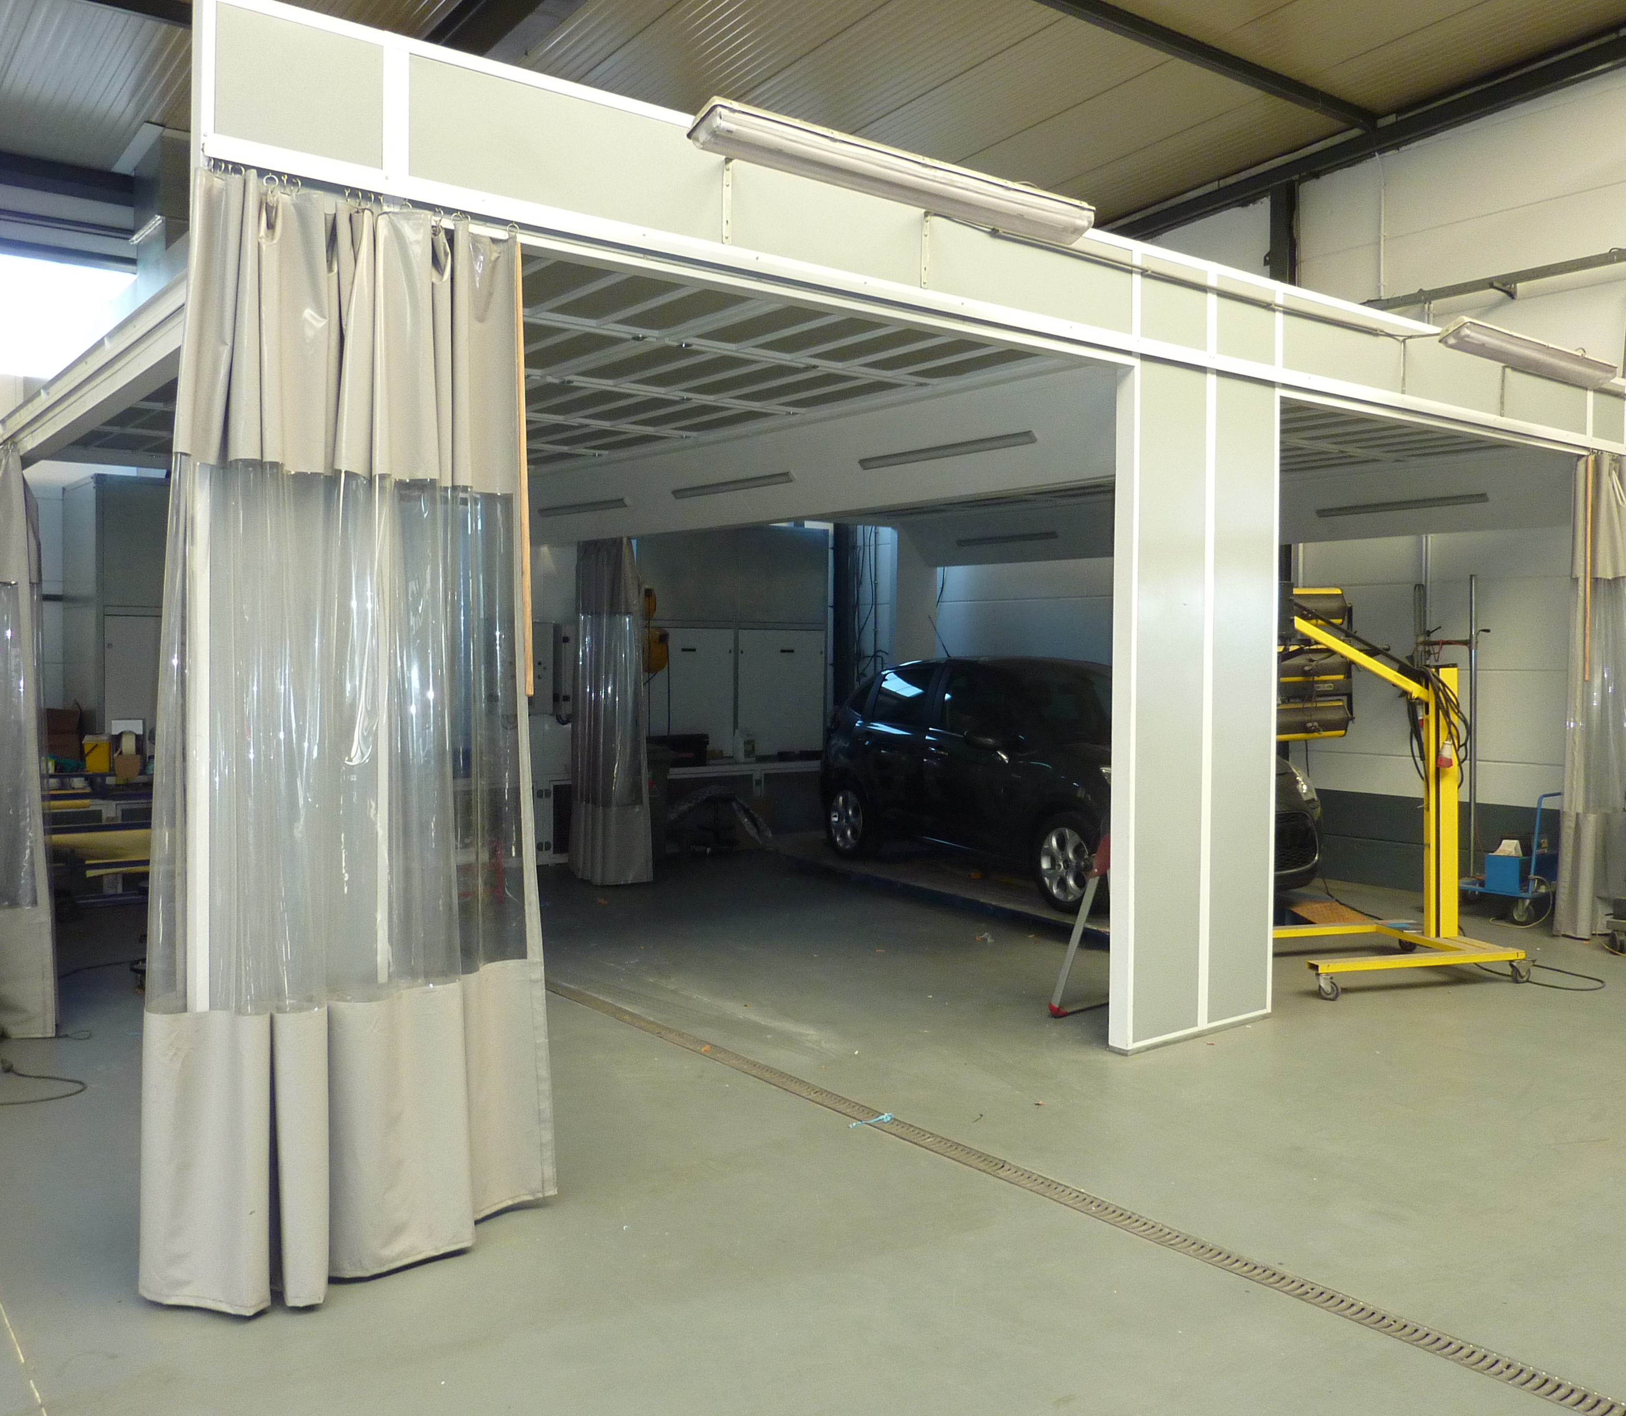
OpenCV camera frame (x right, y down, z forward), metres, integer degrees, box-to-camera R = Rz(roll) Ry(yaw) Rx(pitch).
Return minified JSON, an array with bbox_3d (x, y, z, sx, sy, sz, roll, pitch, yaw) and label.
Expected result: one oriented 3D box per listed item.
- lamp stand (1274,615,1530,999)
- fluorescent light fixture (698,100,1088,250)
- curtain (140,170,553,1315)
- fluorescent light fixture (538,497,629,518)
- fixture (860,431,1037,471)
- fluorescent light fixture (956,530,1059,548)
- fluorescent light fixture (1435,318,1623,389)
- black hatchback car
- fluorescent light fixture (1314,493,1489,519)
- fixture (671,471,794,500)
[{"bbox_3d":[2.954,0.466,7.172,1.300,1.880,0.900,0,2,-19],"label":"lamp stand"},{"bbox_3d":[0.312,-1.658,4.324,1.570,0.110,0.170,-1,-9,-37],"label":"fluorescent light fixture"},{"bbox_3d":[-1.159,0.086,3.636,1.060,2.800,0.290,-2,3,-38],"label":"curtain"},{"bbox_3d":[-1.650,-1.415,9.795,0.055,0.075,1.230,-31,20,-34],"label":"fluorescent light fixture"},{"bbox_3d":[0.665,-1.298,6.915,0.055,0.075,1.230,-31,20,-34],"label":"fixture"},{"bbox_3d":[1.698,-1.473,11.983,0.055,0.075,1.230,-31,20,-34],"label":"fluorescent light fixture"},{"bbox_3d":[3.619,-1.766,6.856,1.580,0.110,0.175,-2,-20,-38],"label":"fluorescent light fixture"},{"bbox_3d":[1.621,0.425,9.500,1.760,1.520,3.950,-1,2,-30],"label":"black hatchback car"},{"bbox_3d":[3.971,-1.370,9.257,1.220,0.080,0.050,3,48,51],"label":"fluorescent light fixture"},{"bbox_3d":[-0.484,-1.318,8.091,1.220,0.080,0.050,3,48,51],"label":"fixture"}]

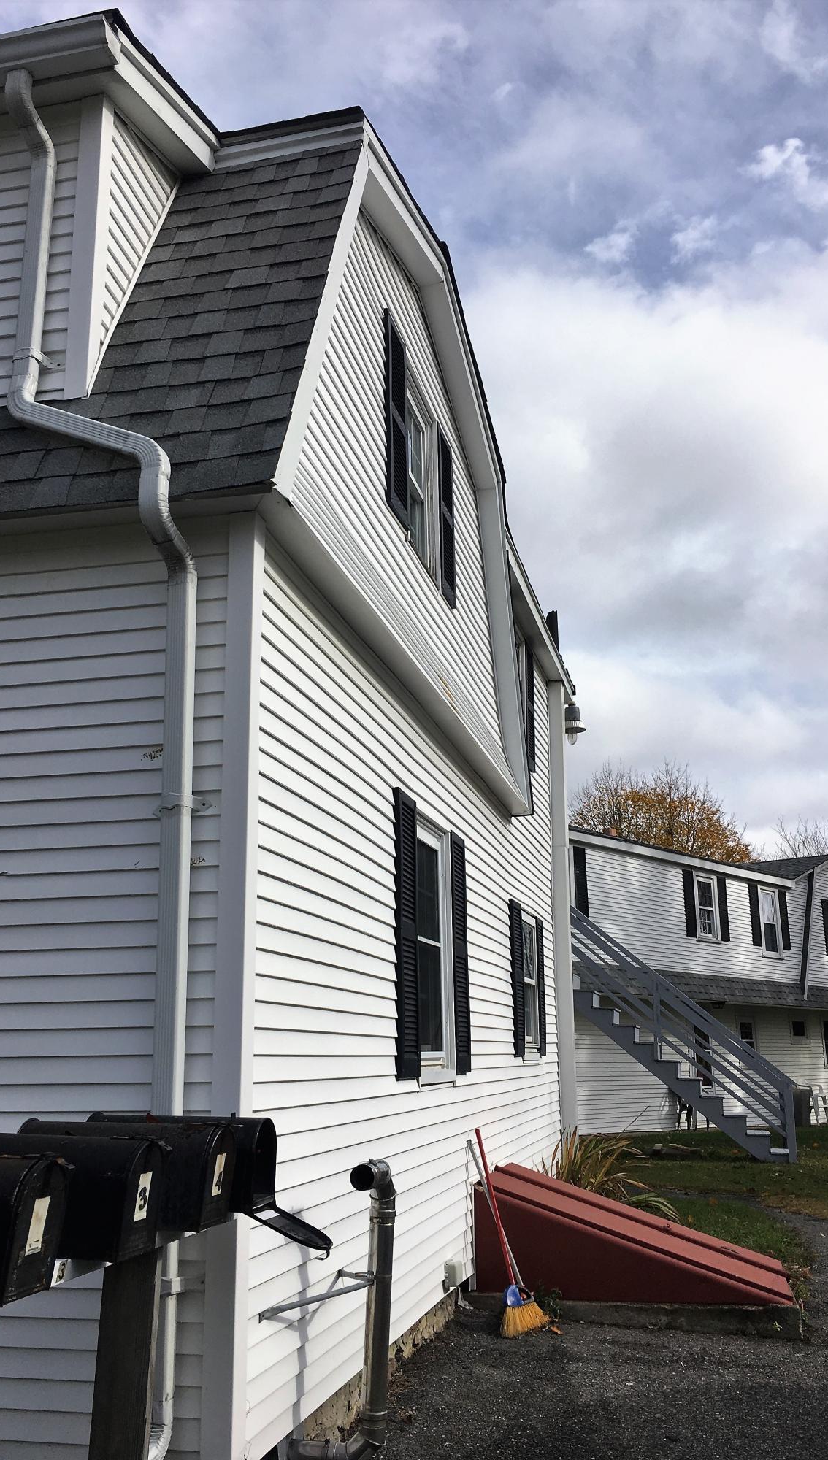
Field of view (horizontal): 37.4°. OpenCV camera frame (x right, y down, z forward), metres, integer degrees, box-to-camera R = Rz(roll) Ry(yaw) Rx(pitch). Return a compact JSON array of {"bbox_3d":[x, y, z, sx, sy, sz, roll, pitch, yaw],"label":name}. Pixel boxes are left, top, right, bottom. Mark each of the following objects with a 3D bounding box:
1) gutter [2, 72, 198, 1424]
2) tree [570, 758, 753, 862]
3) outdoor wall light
[{"bbox_3d":[-1.377,-0.203,4.910,0.980,6.000,0.440,-4,-15,12],"label":"gutter"},{"bbox_3d":[9.111,6.876,43.753,8.000,12.200,8.000,-4,-15,12],"label":"tree"},{"bbox_3d":[1.935,-0.068,14.928,0.360,0.530,0.330,-4,-15,12],"label":"outdoor wall light"}]

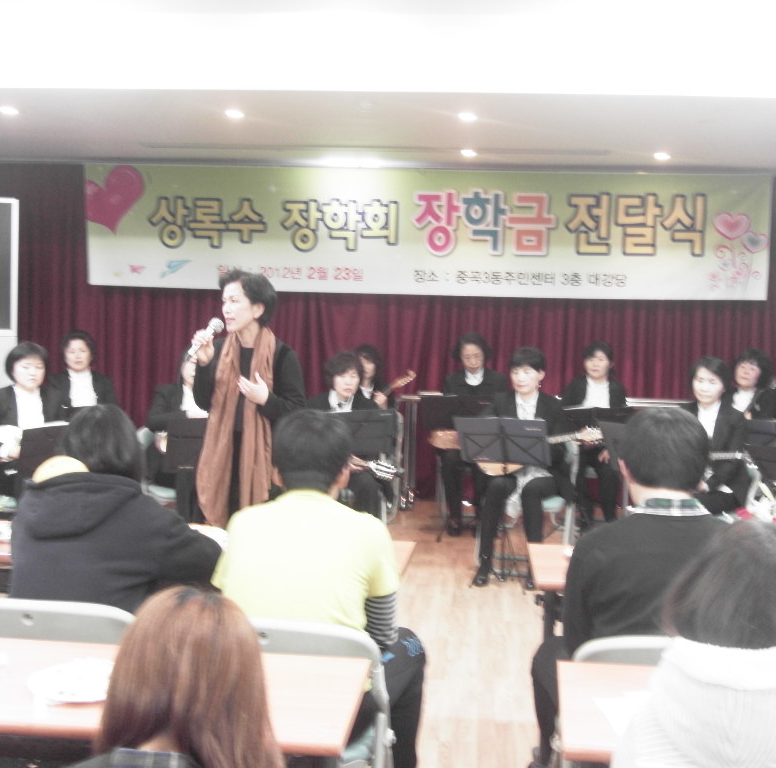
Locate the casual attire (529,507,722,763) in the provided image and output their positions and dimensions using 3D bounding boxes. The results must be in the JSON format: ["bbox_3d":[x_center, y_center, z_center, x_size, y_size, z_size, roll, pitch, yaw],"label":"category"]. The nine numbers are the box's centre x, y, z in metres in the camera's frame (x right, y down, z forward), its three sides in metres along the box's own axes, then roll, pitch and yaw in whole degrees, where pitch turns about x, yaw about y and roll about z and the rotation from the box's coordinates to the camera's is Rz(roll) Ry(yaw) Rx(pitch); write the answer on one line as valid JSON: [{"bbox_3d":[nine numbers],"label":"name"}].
[{"bbox_3d":[0.671,0.805,2.740,0.540,1.100,0.820,2,6,3],"label":"casual attire"}]

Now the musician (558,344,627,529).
[{"bbox_3d":[1.349,0.319,6.828,0.470,1.220,0.680,2,7,13],"label":"musician"}]

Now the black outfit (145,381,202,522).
[{"bbox_3d":[-1.103,0.467,5.617,0.470,0.900,0.620,0,5,-12],"label":"black outfit"}]

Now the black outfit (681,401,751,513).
[{"bbox_3d":[1.651,0.535,5.317,0.500,0.860,0.620,4,6,27],"label":"black outfit"}]

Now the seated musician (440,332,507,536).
[{"bbox_3d":[0.529,0.312,6.705,0.520,1.260,0.750,2,5,11],"label":"seated musician"}]

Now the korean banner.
[{"bbox_3d":[0.214,-1.104,7.487,4.970,0.880,0.050,2,5,5],"label":"korean banner"}]

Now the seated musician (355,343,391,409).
[{"bbox_3d":[-0.145,0.325,6.722,0.520,1.200,0.720,2,5,7],"label":"seated musician"}]

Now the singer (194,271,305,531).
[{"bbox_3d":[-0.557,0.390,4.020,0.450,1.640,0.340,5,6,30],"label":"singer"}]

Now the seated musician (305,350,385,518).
[{"bbox_3d":[-0.240,0.444,5.720,0.520,1.220,0.700,1,6,0],"label":"seated musician"}]

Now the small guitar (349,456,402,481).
[{"bbox_3d":[-0.189,0.380,5.425,0.648,0.220,0.110,16,-12,33],"label":"small guitar"}]

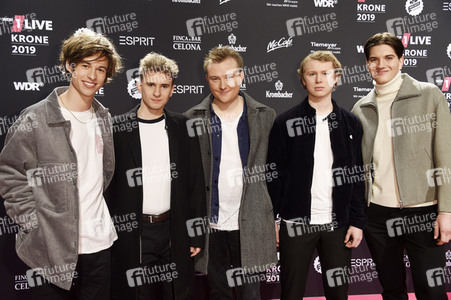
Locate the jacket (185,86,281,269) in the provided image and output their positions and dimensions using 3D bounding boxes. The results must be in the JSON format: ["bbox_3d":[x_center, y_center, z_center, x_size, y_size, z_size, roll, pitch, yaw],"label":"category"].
[{"bbox_3d":[0.022,0.160,2.600,0.560,0.910,0.330,0,3,-2],"label":"jacket"}]

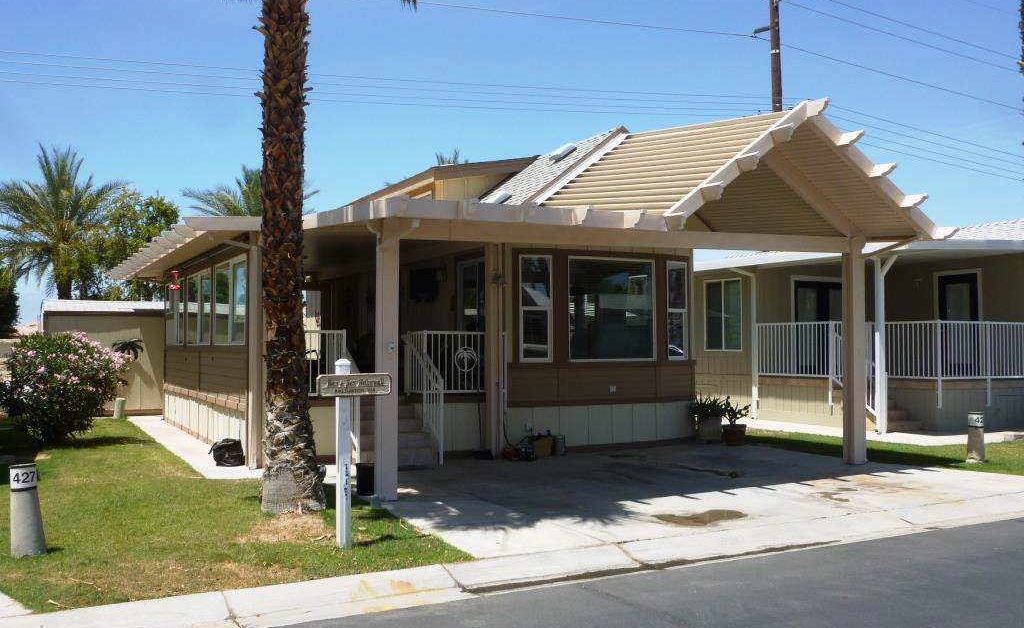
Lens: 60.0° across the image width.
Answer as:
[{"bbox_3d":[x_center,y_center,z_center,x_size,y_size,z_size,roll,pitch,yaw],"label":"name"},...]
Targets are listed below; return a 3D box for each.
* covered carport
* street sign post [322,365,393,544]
[{"bbox_3d":[1.342,-0.298,11.565,7.700,4.500,3.900,0,-2,-25],"label":"covered carport"},{"bbox_3d":[-1.254,1.099,7.028,0.620,1.470,0.120,0,-2,-28],"label":"street sign post"}]

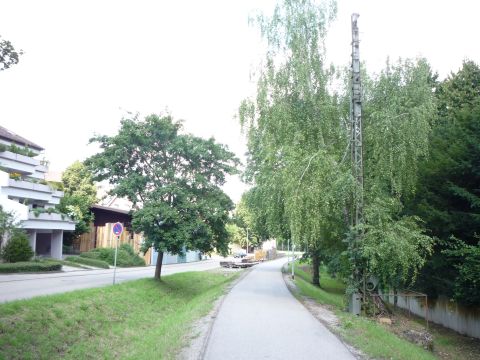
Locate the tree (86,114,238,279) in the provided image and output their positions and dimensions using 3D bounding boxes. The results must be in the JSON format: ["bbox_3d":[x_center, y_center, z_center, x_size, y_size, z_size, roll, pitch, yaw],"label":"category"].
[{"bbox_3d":[-3.900,0.748,22.521,7.500,8.400,7.400,0,-8,0],"label":"tree"}]

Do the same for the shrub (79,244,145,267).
[{"bbox_3d":[-10.300,5.902,34.714,5.700,1.650,2.400,-7,-11,40],"label":"shrub"}]

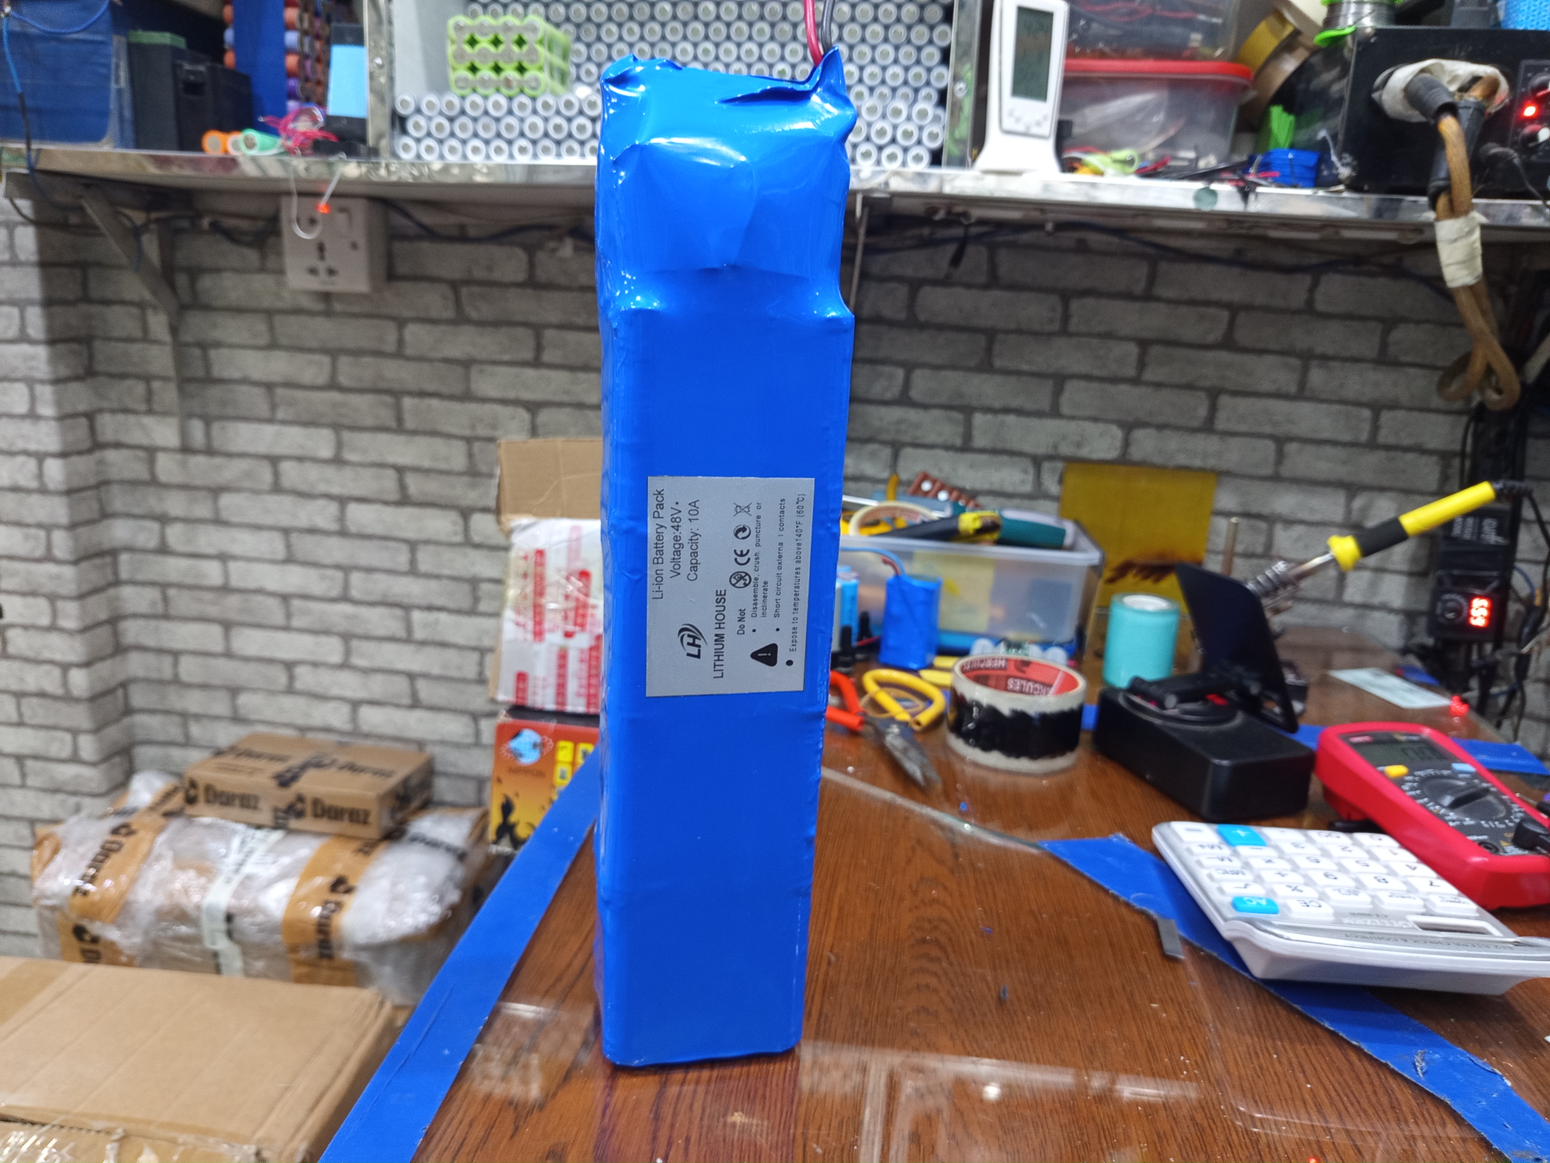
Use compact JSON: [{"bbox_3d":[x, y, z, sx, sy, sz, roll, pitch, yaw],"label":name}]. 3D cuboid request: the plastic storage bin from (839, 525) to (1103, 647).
[{"bbox_3d":[0.146,-0.011,0.954,0.260,0.083,0.145,6,15,8],"label":"plastic storage bin"}]

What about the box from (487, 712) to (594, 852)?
[{"bbox_3d":[-0.205,0.197,1.106,0.140,0.128,0.100,5,15,6],"label":"box"}]

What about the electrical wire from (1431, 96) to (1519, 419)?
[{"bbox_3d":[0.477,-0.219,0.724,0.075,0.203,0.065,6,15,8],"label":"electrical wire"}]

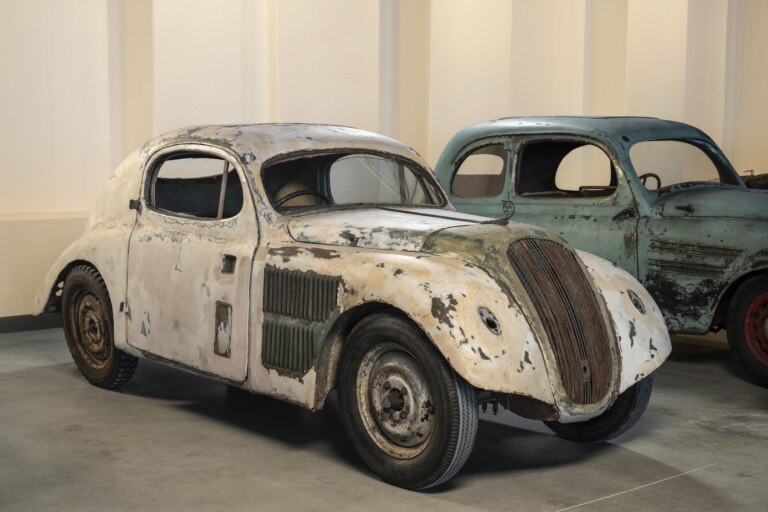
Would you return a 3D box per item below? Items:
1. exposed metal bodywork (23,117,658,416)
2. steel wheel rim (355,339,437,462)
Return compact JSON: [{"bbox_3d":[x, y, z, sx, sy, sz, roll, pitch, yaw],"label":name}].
[{"bbox_3d":[-0.487,-0.069,5.650,1.450,1.205,3.880,-4,7,-42],"label":"exposed metal bodywork"},{"bbox_3d":[0.082,0.552,4.250,0.115,0.443,0.443,-4,7,-42],"label":"steel wheel rim"}]

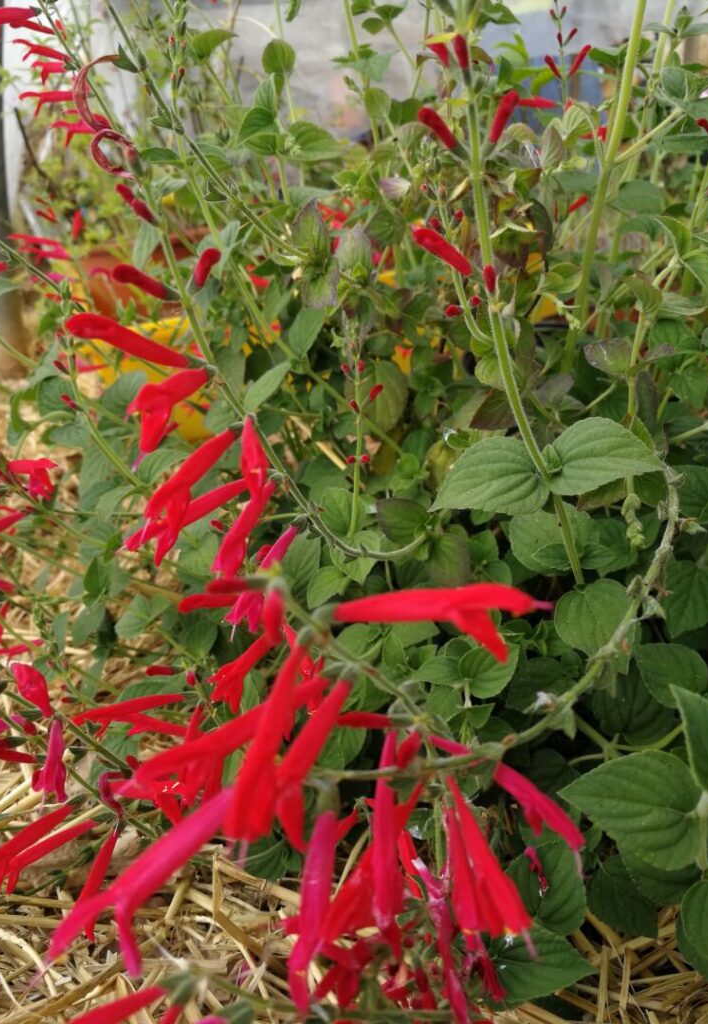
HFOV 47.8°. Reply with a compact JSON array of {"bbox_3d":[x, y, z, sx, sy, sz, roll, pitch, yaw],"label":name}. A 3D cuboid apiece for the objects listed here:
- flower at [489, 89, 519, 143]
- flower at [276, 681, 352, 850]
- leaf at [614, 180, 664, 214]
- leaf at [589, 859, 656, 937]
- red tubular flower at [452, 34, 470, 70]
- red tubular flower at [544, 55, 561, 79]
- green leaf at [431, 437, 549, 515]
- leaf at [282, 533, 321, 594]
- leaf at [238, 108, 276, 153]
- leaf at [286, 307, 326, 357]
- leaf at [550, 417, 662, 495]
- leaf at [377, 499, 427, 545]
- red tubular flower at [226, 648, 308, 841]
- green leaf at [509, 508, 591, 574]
[{"bbox_3d":[0.054,-0.144,0.290,0.005,0.021,0.005,13,-11,34],"label":"flower"},{"bbox_3d":[-0.009,0.056,0.175,0.009,0.038,0.011,14,-9,41],"label":"flower"},{"bbox_3d":[0.225,-0.248,0.630,0.041,0.010,0.030,-7,66,-3],"label":"leaf"},{"bbox_3d":[0.156,0.222,0.460,0.043,0.009,0.058,-31,66,-19],"label":"leaf"},{"bbox_3d":[0.038,-0.161,0.280,0.005,0.013,0.005,-16,-12,13],"label":"red tubular flower"},{"bbox_3d":[0.112,-0.251,0.450,0.004,0.015,0.004,-31,-6,6],"label":"red tubular flower"},{"bbox_3d":[0.068,-0.018,0.400,0.061,0.011,0.041,-16,59,-3],"label":"green leaf"},{"bbox_3d":[-0.032,0.032,0.490,0.027,0.041,0.009,15,-23,-4],"label":"leaf"},{"bbox_3d":[-0.080,-0.316,0.660,0.043,0.013,0.034,-41,62,-10],"label":"leaf"},{"bbox_3d":[-0.029,-0.111,0.490,0.021,0.035,0.007,19,-16,19],"label":"leaf"},{"bbox_3d":[0.103,-0.023,0.325,0.045,0.009,0.032,-7,55,-7],"label":"leaf"},{"bbox_3d":[0.027,0.005,0.450,0.034,0.007,0.025,37,74,13],"label":"leaf"},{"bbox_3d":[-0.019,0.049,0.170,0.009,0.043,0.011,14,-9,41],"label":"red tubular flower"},{"bbox_3d":[0.094,0.014,0.385,0.036,0.009,0.038,19,55,14],"label":"green leaf"}]

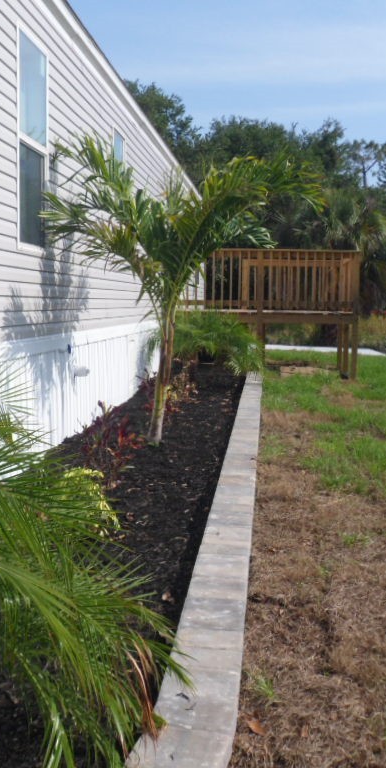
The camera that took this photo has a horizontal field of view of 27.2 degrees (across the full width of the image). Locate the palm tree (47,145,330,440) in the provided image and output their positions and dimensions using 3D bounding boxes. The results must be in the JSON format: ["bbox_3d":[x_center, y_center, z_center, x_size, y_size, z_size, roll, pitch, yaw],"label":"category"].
[{"bbox_3d":[-0.115,-0.722,6.407,2.100,2.410,1.750,2,6,6],"label":"palm tree"}]

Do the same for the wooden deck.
[{"bbox_3d":[1.180,-1.185,13.212,2.850,1.906,2.300,2,6,6],"label":"wooden deck"}]

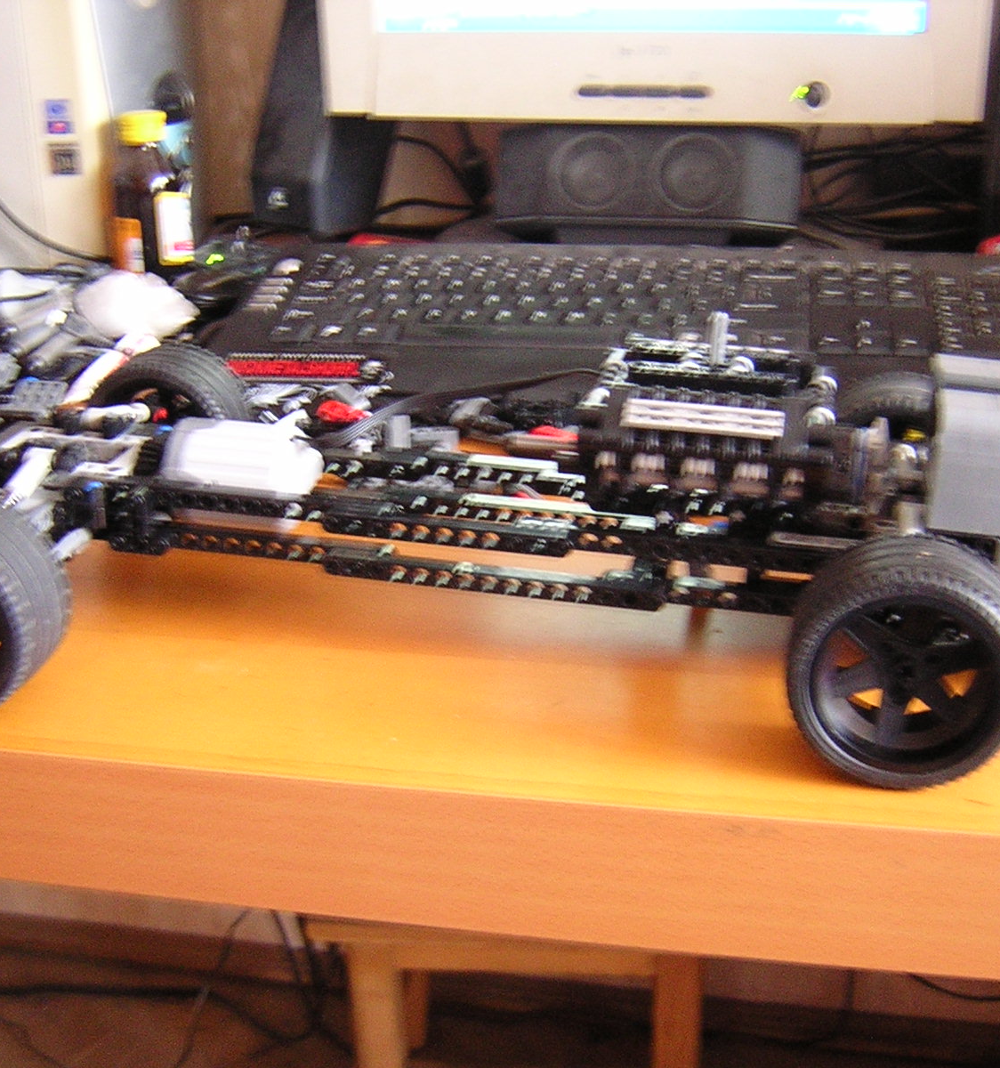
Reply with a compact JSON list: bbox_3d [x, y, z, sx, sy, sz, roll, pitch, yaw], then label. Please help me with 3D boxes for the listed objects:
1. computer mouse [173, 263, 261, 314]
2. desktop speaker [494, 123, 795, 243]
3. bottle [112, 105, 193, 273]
[{"bbox_3d":[-0.173,-0.173,0.971,0.060,0.038,0.105,5,25,17],"label":"computer mouse"},{"bbox_3d":[0.113,-0.254,1.062,0.212,0.088,0.095,4,25,14],"label":"desktop speaker"},{"bbox_3d":[-0.234,-0.228,1.013,0.055,0.108,0.055,3,25,13],"label":"bottle"}]

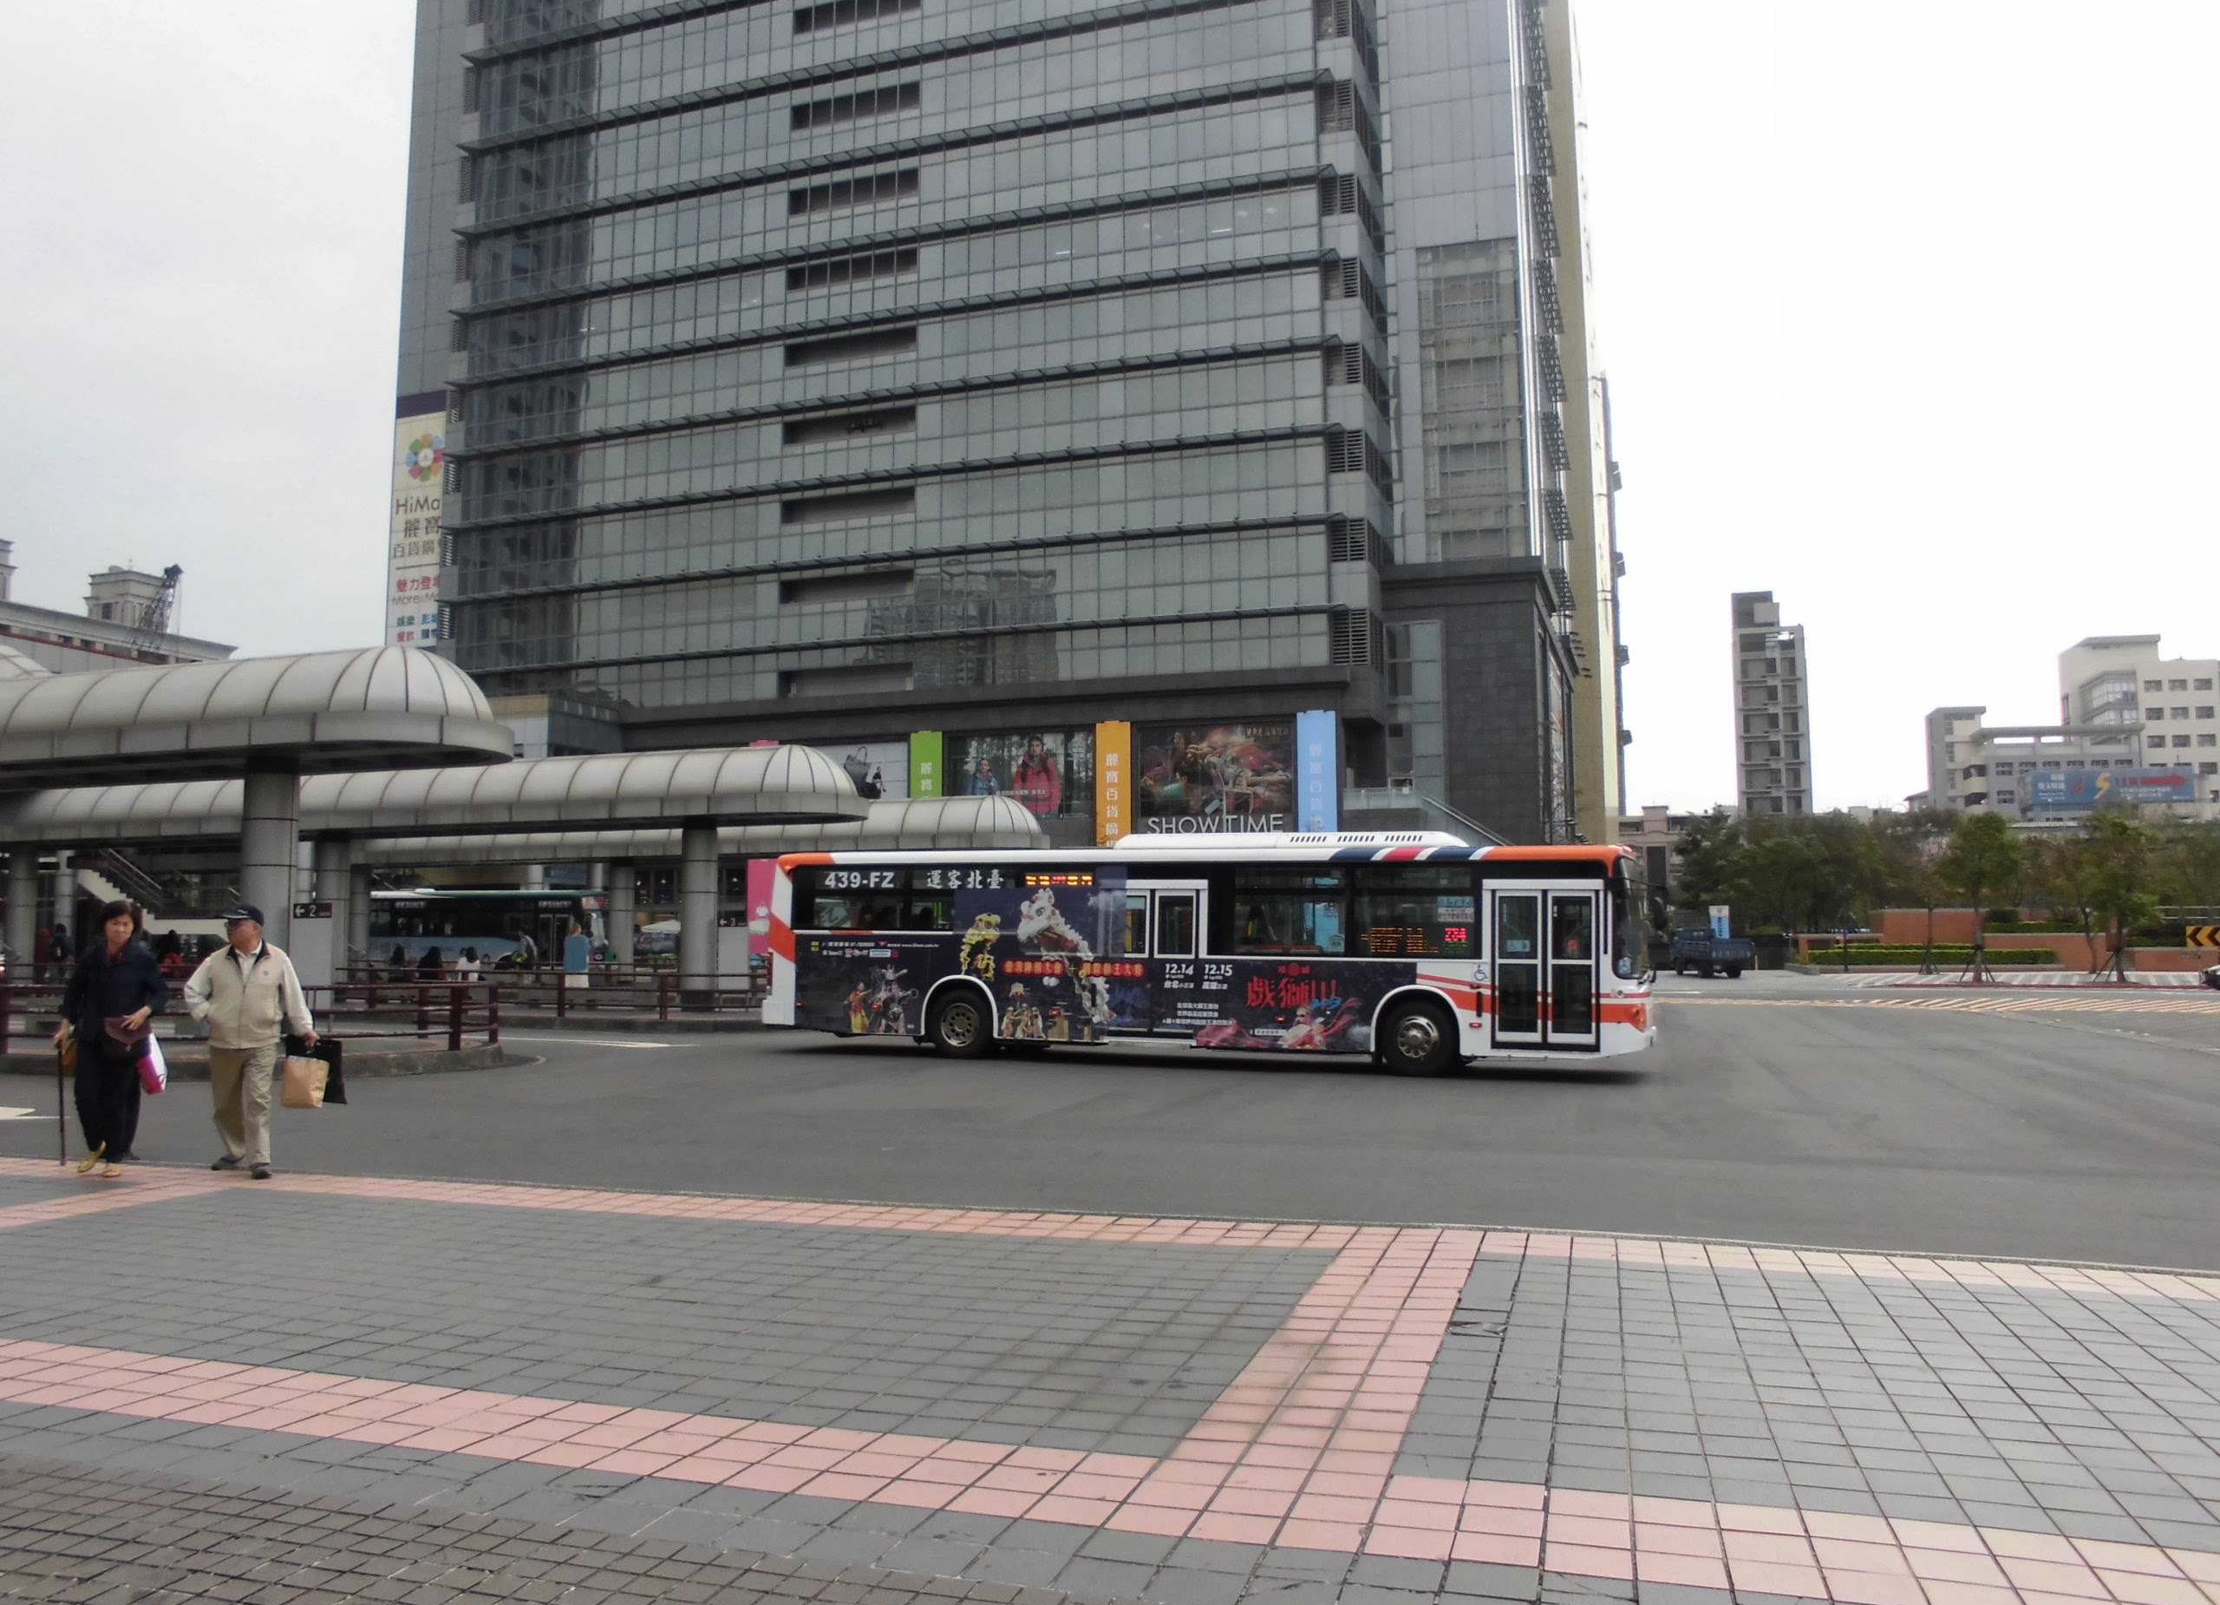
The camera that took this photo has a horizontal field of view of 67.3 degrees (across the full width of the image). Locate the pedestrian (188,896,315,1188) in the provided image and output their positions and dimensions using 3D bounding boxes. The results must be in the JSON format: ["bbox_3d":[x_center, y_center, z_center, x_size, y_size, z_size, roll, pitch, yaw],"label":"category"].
[{"bbox_3d":[-5.399,1.493,10.520,0.680,1.640,0.460,1,-5,-19],"label":"pedestrian"}]

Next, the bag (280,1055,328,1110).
[{"bbox_3d":[-4.990,1.733,10.350,0.260,0.310,0.130,1,-5,-9],"label":"bag"}]

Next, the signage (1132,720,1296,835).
[{"bbox_3d":[4.857,-1.154,77.827,7.789,5.165,0.250,-2,-5,19],"label":"signage"}]

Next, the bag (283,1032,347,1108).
[{"bbox_3d":[-4.811,1.618,10.100,0.330,0.440,0.150,1,-5,-14],"label":"bag"}]

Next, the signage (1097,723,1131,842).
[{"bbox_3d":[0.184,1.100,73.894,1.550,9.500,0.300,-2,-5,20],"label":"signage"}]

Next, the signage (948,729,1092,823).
[{"bbox_3d":[-4.294,-1.347,80.952,7.520,4.486,0.200,-2,-5,19],"label":"signage"}]

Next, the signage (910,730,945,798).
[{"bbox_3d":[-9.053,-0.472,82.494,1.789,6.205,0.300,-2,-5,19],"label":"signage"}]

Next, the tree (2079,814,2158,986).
[{"bbox_3d":[37.533,3.482,62.000,2.600,6.400,2.600,-3,-6,31],"label":"tree"}]

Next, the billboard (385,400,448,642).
[{"bbox_3d":[-37.211,-14.931,90.000,4.300,14.600,0.300,-2,-5,20],"label":"billboard"}]

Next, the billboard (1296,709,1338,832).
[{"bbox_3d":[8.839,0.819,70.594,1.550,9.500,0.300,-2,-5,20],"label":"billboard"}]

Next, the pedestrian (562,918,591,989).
[{"bbox_3d":[-9.743,3.012,30.431,0.480,1.620,0.320,-1,-5,5],"label":"pedestrian"}]

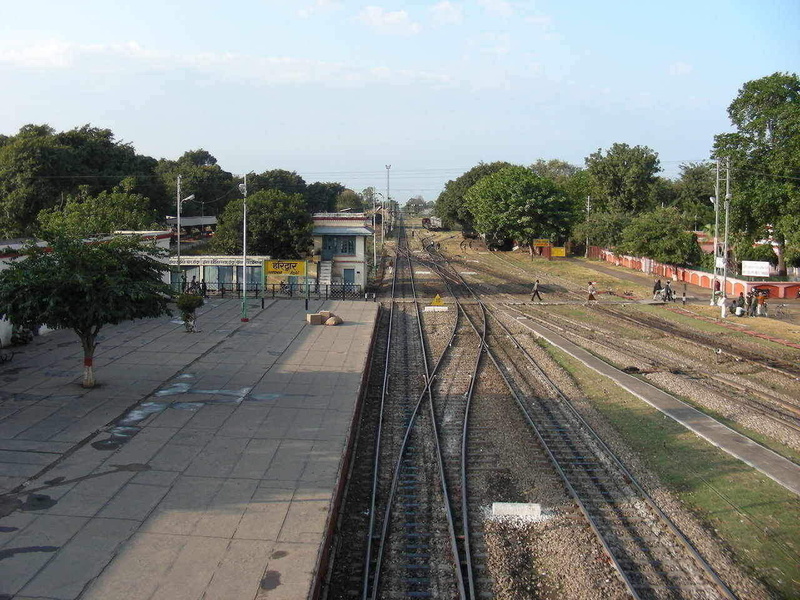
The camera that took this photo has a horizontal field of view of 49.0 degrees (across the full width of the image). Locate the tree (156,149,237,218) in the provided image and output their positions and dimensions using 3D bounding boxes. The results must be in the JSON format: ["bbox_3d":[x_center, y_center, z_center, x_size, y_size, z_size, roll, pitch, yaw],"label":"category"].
[{"bbox_3d":[-36.120,-17.930,155.885,13.500,16.400,12.500,0,6,0],"label":"tree"}]

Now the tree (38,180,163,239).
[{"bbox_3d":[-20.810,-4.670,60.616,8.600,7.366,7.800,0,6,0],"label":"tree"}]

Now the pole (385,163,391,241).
[{"bbox_3d":[-2.501,-21.042,191.000,1.200,16.700,1.000,0,6,0],"label":"pole"}]

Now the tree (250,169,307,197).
[{"bbox_3d":[-18.587,-13.294,134.344,10.500,13.600,10.500,0,6,0],"label":"tree"}]

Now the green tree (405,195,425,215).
[{"bbox_3d":[8.837,-52.399,517.355,13.000,16.000,13.000,0,6,0],"label":"green tree"}]

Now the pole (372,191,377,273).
[{"bbox_3d":[-2.646,-7.240,93.500,0.350,9.100,0.300,0,6,0],"label":"pole"}]

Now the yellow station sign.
[{"bbox_3d":[-6.969,-1.917,53.449,2.600,0.975,0.120,0,6,3],"label":"yellow station sign"}]

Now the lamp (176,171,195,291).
[{"bbox_3d":[-17.503,-5.299,71.827,1.400,9.400,0.350,1,6,6],"label":"lamp"}]

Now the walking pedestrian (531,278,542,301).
[{"bbox_3d":[10.625,-0.755,68.257,0.820,1.660,0.500,0,6,0],"label":"walking pedestrian"}]

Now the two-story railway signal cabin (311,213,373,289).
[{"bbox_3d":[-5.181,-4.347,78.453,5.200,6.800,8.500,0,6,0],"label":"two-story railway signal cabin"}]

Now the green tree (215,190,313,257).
[{"bbox_3d":[-12.811,-5.836,81.823,9.400,9.100,9.000,0,6,0],"label":"green tree"}]

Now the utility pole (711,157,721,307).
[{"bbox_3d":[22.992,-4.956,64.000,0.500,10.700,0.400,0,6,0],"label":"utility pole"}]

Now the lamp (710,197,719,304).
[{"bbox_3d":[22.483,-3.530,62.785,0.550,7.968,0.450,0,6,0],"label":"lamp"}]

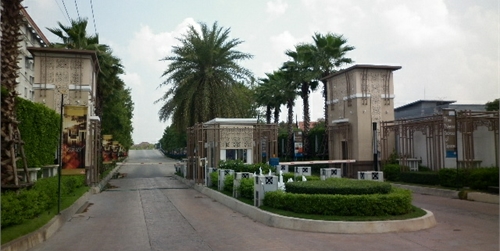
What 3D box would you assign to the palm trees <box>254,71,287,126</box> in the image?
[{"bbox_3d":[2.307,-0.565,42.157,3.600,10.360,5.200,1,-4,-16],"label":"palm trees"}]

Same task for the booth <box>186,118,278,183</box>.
[{"bbox_3d":[-0.953,1.251,19.839,3.500,2.900,3.300,1,-4,-15],"label":"booth"}]

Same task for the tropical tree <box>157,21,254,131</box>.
[{"bbox_3d":[-3.150,-1.876,28.230,6.400,10.497,6.400,1,-4,-15],"label":"tropical tree"}]

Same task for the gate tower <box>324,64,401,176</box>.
[{"bbox_3d":[6.120,0.008,22.539,2.600,5.720,3.900,1,-4,-15],"label":"gate tower"}]

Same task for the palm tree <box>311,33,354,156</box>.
[{"bbox_3d":[5.375,-1.414,27.197,3.100,9.445,3.100,1,-4,-15],"label":"palm tree"}]

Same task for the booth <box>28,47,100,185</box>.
[{"bbox_3d":[-8.361,-0.244,18.532,2.600,5.720,3.900,1,-4,-15],"label":"booth"}]

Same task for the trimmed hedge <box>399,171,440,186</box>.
[{"bbox_3d":[7.634,2.276,17.815,0.800,0.600,2.100,1,-4,-22],"label":"trimmed hedge"}]

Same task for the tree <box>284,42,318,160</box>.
[{"bbox_3d":[3.969,-1.252,30.198,2.900,9.501,2.900,0,-4,0],"label":"tree"}]

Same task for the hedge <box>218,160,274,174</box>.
[{"bbox_3d":[-0.137,1.919,15.742,2.200,1.050,1.000,1,-4,-15],"label":"hedge"}]

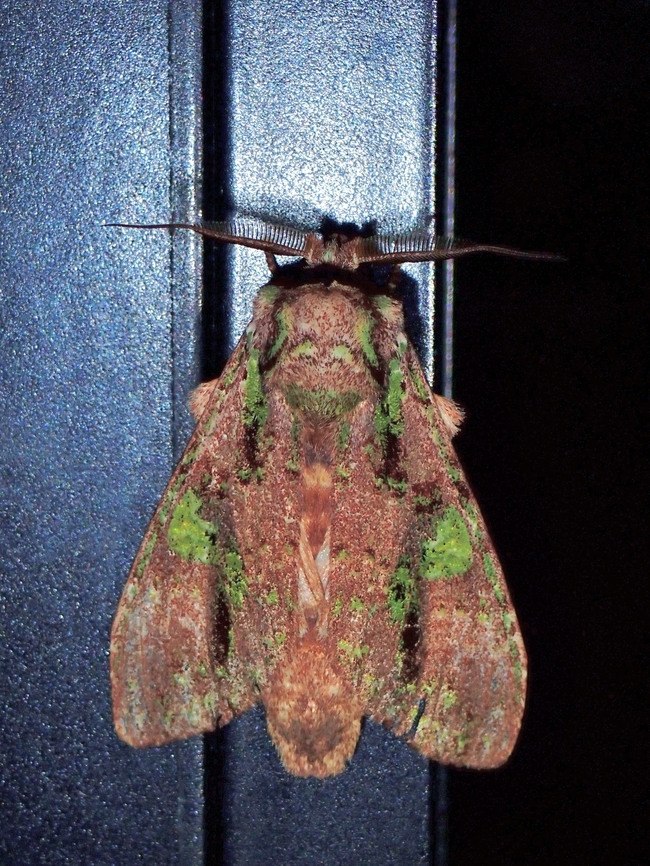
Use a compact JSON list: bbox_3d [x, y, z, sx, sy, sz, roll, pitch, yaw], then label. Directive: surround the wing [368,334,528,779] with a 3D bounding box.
[{"bbox_3d":[0.007,0.007,0.150,0.010,0.026,0.005,-8,0,-15],"label":"wing"}]

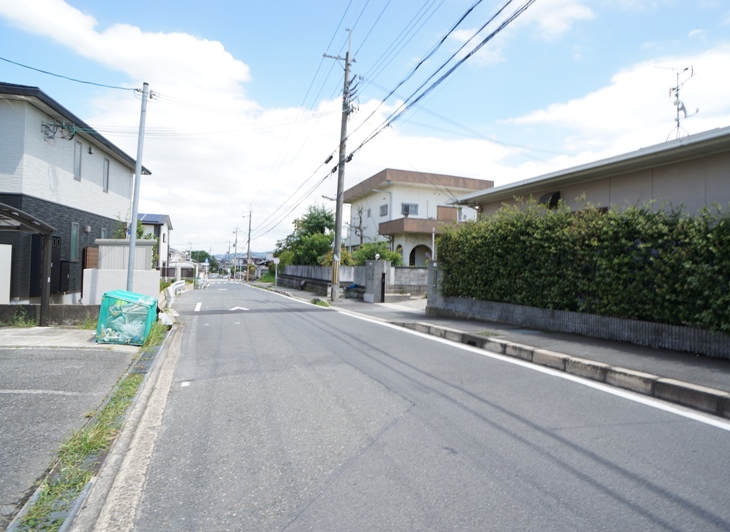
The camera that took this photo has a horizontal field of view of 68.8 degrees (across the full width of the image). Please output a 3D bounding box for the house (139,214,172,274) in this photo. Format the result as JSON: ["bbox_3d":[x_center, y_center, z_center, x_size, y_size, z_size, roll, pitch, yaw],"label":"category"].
[{"bbox_3d":[-24.899,-1.885,55.927,8.000,7.300,10.200,2,0,-16],"label":"house"}]

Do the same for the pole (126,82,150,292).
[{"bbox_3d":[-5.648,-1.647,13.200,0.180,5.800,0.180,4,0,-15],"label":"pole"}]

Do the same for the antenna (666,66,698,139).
[{"bbox_3d":[8.434,-4.330,14.200,0.800,1.900,0.600,2,0,30],"label":"antenna"}]

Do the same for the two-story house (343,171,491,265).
[{"bbox_3d":[3.178,-1.856,34.019,6.800,6.700,12.200,2,0,-15],"label":"two-story house"}]

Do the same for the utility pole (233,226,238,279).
[{"bbox_3d":[-24.730,-2.393,102.000,0.400,10.400,0.400,2,0,-15],"label":"utility pole"}]

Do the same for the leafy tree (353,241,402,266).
[{"bbox_3d":[0.633,-0.076,27.000,2.100,2.400,2.500,2,0,-17],"label":"leafy tree"}]

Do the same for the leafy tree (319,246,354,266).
[{"bbox_3d":[-1.631,0.029,30.500,1.900,2.200,2.000,2,0,-17],"label":"leafy tree"}]

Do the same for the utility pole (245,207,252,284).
[{"bbox_3d":[-16.284,-2.885,75.000,0.400,10.500,0.400,2,0,-15],"label":"utility pole"}]

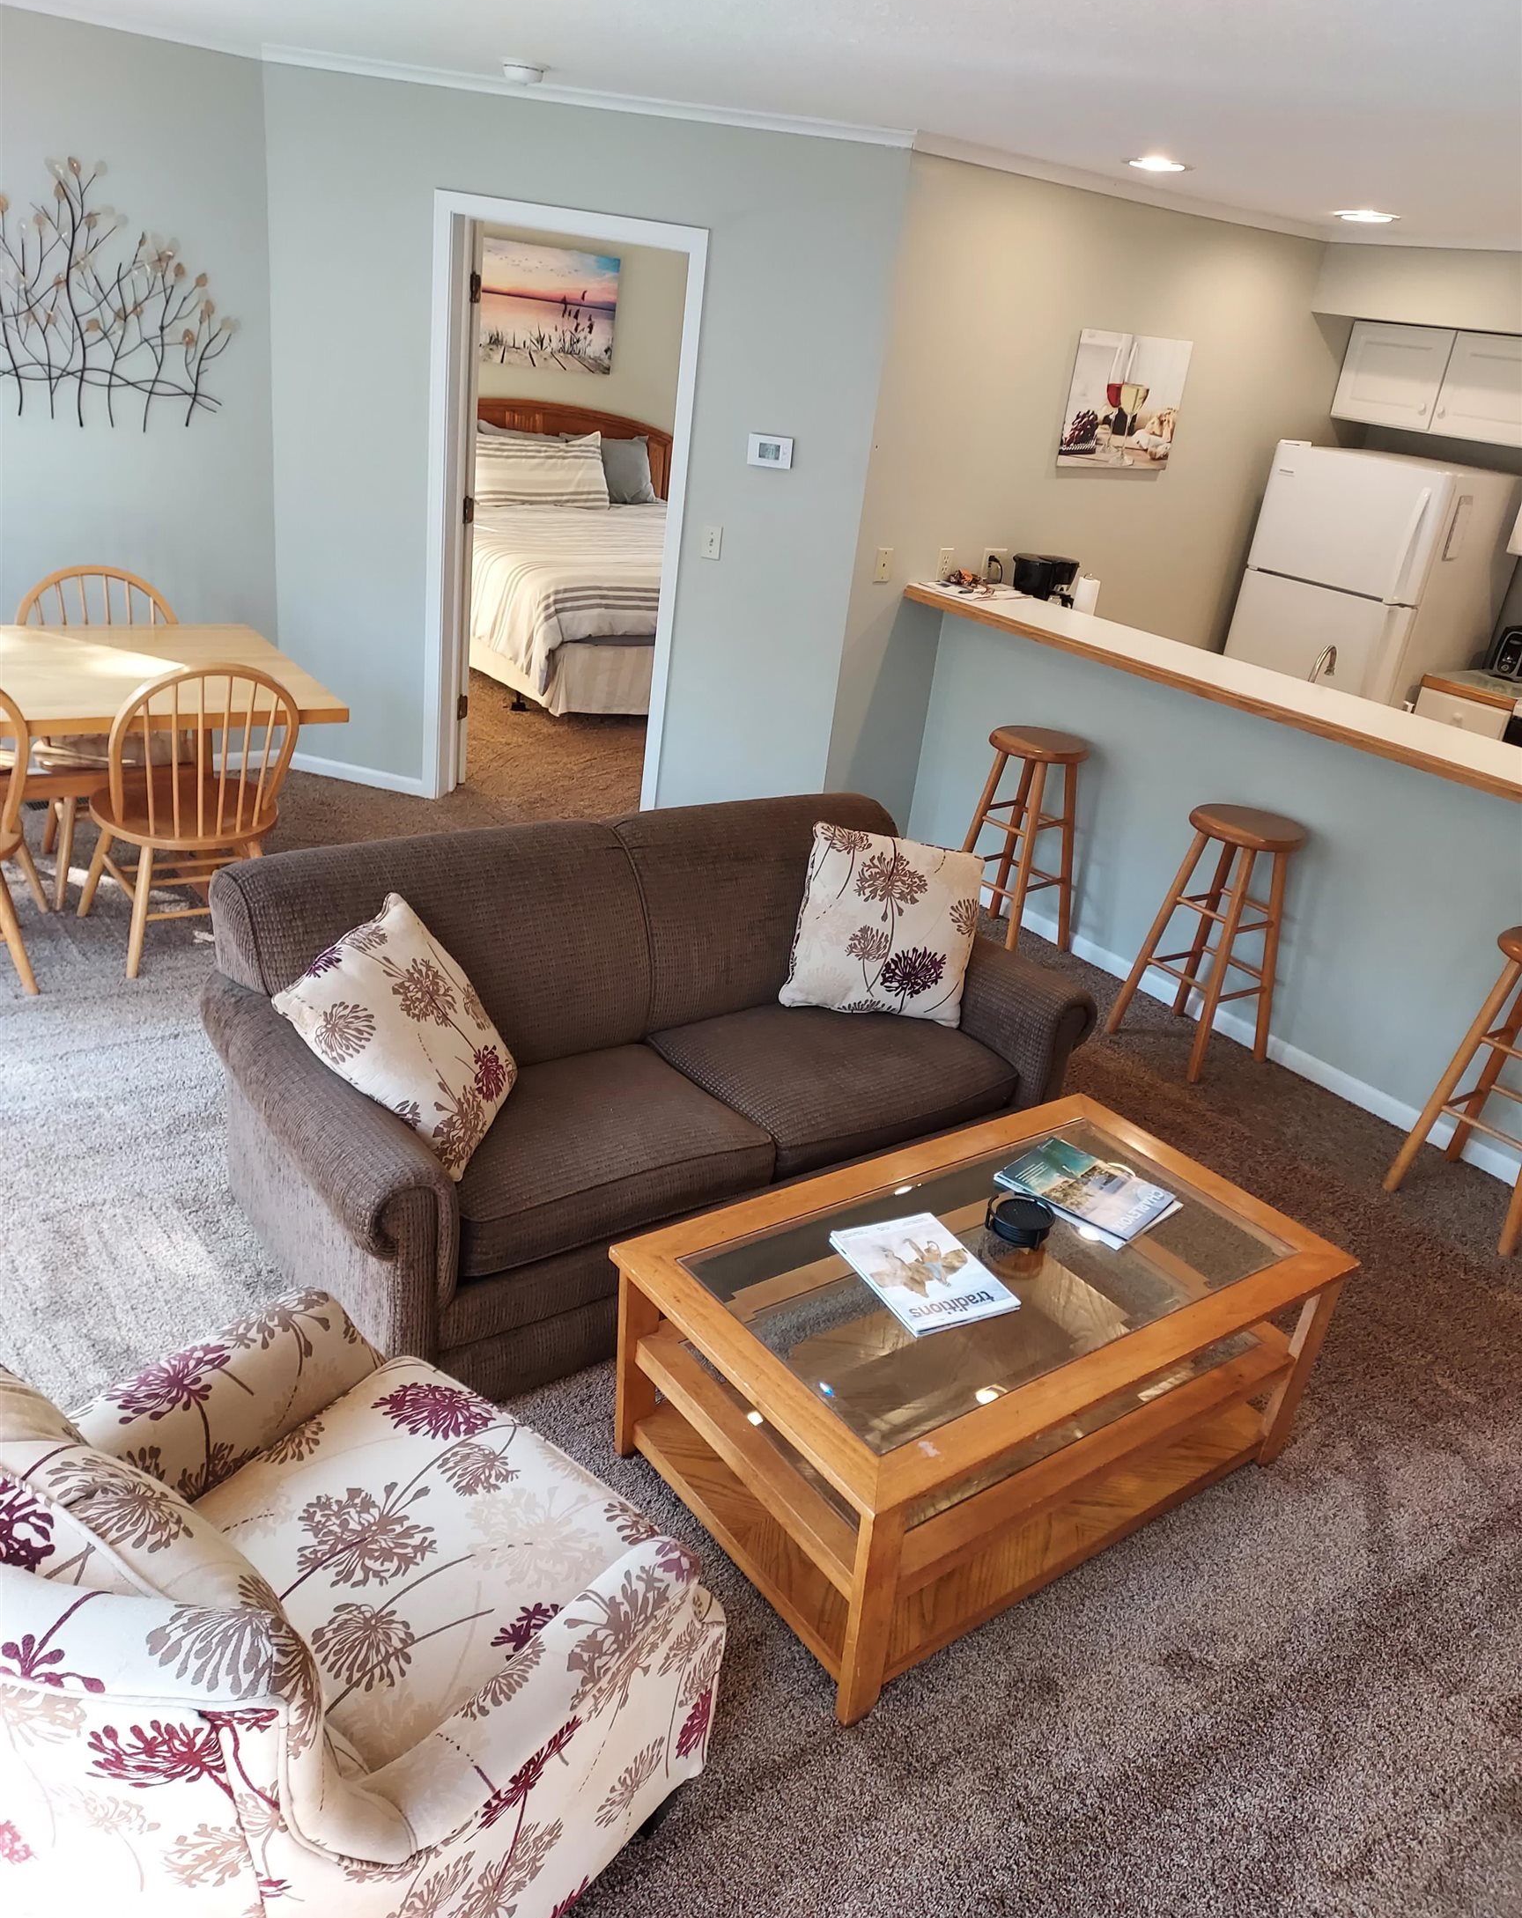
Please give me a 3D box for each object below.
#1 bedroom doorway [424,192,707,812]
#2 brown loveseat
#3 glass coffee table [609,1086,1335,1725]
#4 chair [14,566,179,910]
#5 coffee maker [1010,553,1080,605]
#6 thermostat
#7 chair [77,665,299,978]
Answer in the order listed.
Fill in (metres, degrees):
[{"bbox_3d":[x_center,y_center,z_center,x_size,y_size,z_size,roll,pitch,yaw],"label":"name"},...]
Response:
[{"bbox_3d":[-0.738,-1.513,5.059,0.920,2.096,0.140,10,25,5],"label":"bedroom doorway"},{"bbox_3d":[-0.189,0.170,3.099,1.750,0.860,0.900,-10,30,-34],"label":"brown loveseat"},{"bbox_3d":[0.396,0.727,2.557,1.181,0.461,0.665,-12,31,-36],"label":"glass coffee table"},{"bbox_3d":[-1.987,-0.701,4.353,0.470,0.925,0.550,-10,30,-34],"label":"chair"},{"bbox_3d":[1.010,-1.298,5.119,0.220,0.300,0.180,-2,27,-20],"label":"coffee maker"},{"bbox_3d":[0.030,-1.716,4.768,0.147,0.096,0.028,10,25,5],"label":"thermostat"},{"bbox_3d":[-1.606,-0.454,3.943,0.480,0.920,0.560,-10,30,-34],"label":"chair"}]

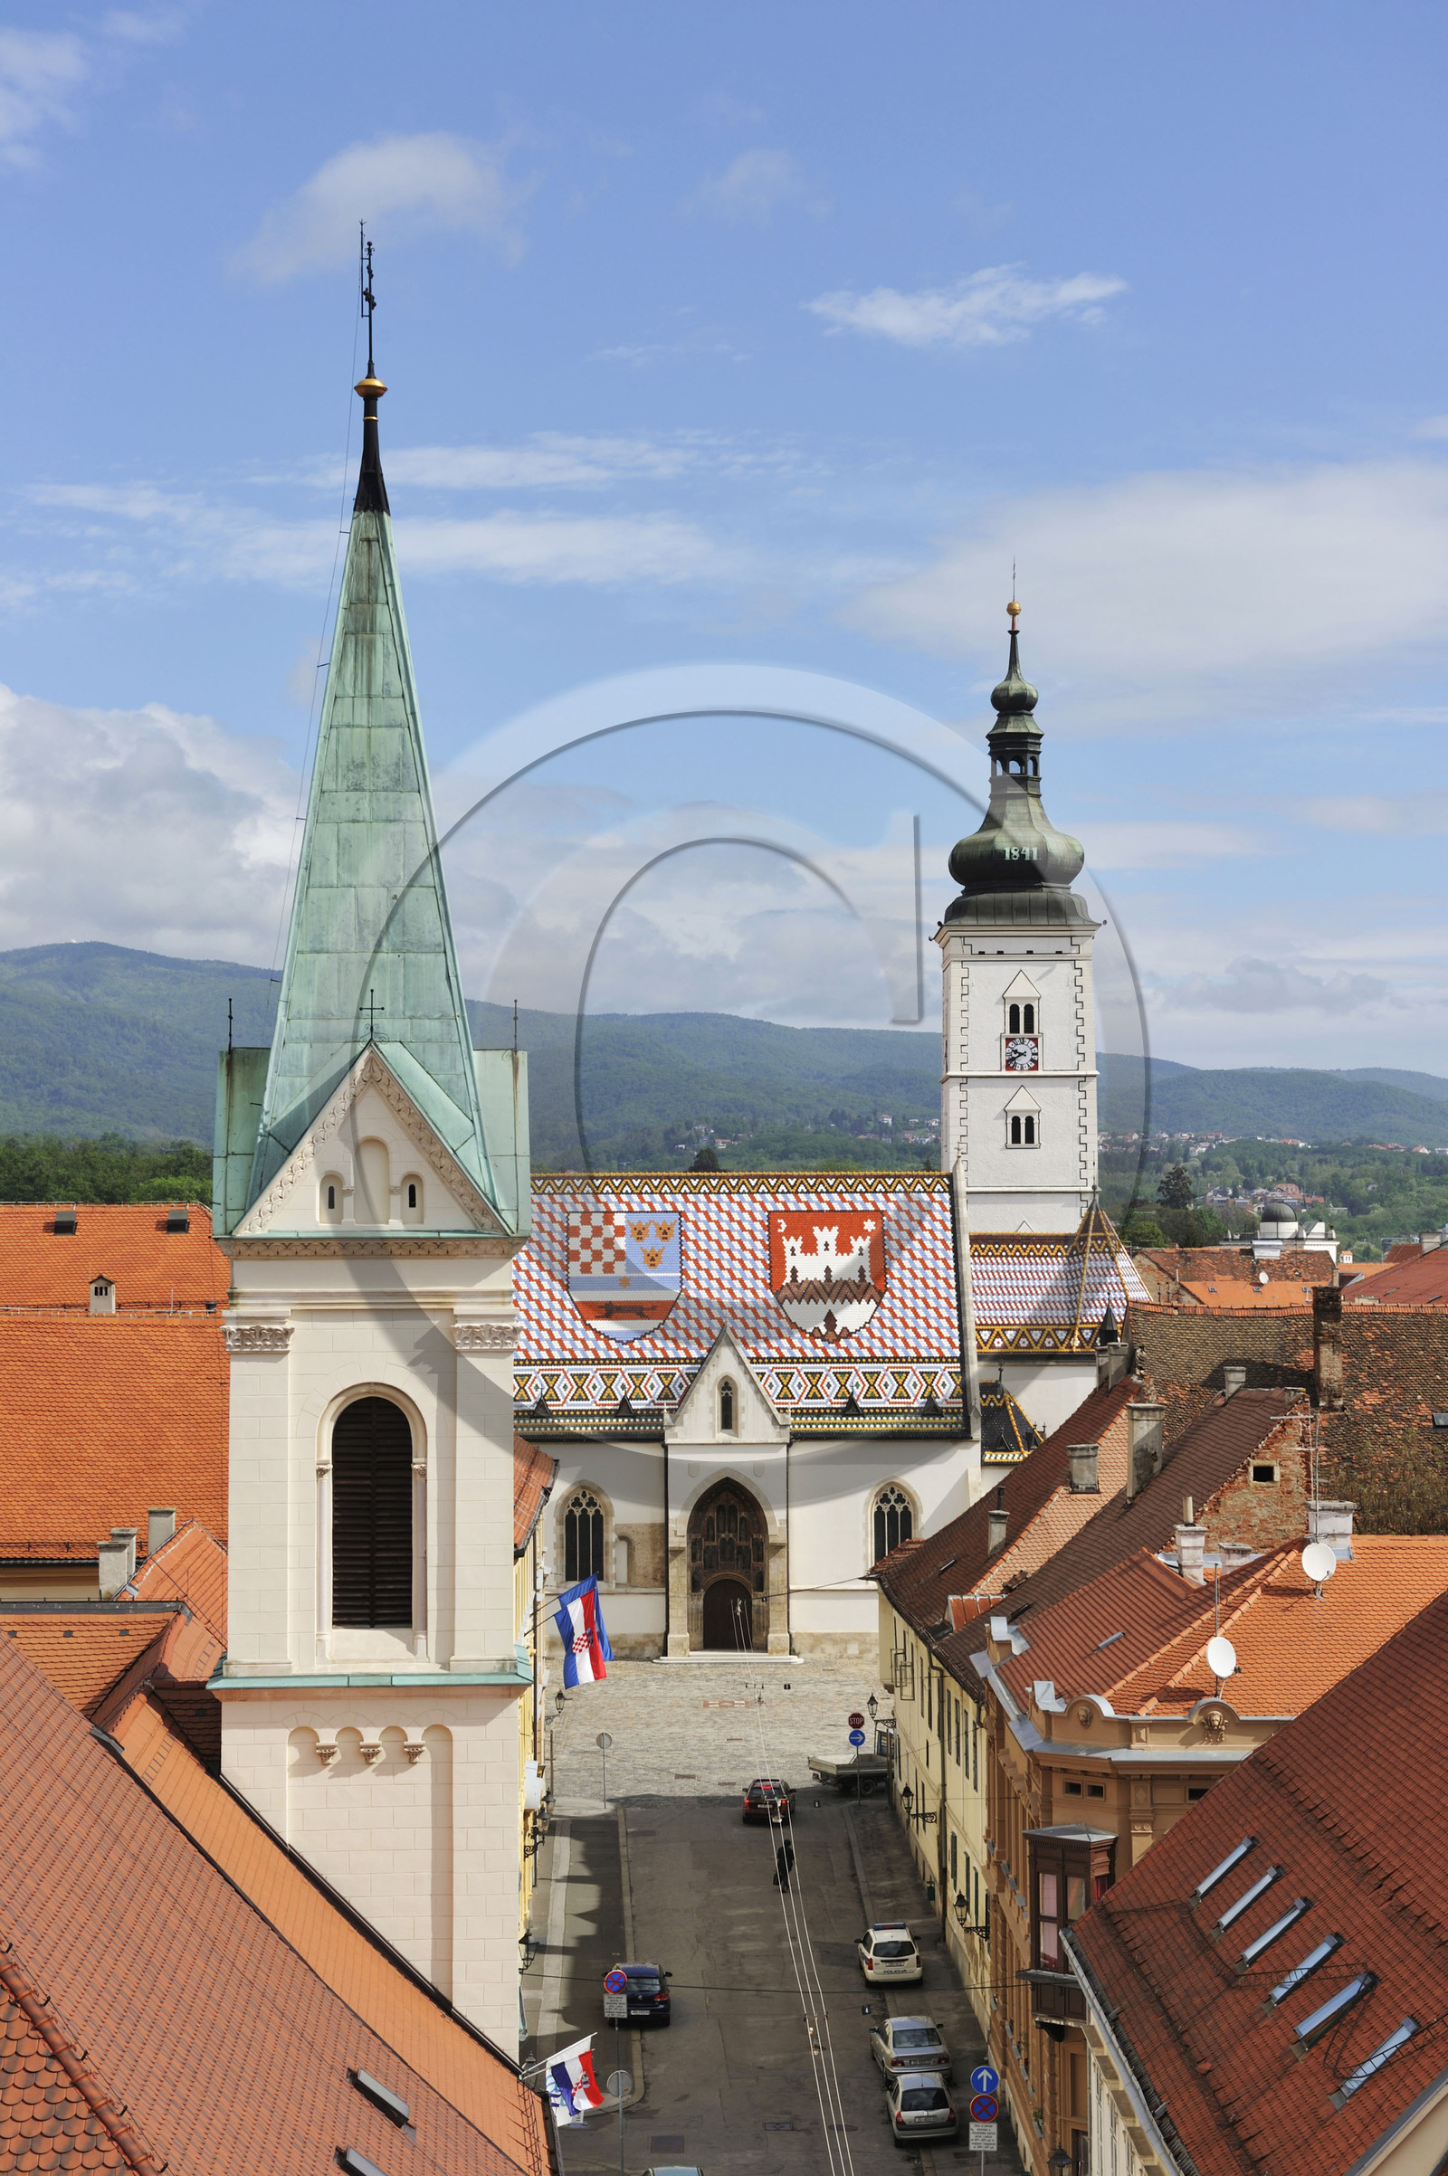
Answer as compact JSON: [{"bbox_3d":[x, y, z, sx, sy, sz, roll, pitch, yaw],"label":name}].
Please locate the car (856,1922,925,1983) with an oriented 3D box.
[{"bbox_3d":[5.035,25.961,113.017,1.750,1.550,4.400,0,-1,-1],"label":"car"}]

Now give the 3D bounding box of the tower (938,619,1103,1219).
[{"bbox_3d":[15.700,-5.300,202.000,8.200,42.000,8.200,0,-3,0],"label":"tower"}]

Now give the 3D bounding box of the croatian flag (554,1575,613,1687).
[{"bbox_3d":[-4.379,16.930,116.000,1.720,3.200,0.500,0,-2,0],"label":"croatian flag"}]

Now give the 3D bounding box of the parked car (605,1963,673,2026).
[{"bbox_3d":[-2.404,25.884,107.316,1.790,1.480,4.200,0,-1,-2],"label":"parked car"}]

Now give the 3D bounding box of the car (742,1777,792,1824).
[{"bbox_3d":[1.656,26.529,139.816,1.750,1.470,4.350,0,-1,3],"label":"car"}]

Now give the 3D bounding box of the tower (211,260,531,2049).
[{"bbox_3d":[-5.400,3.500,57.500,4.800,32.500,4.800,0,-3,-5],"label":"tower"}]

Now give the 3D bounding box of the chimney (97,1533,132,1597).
[{"bbox_3d":[-15.535,12.247,95.500,0.800,1.650,0.720,0,-2,0],"label":"chimney"}]

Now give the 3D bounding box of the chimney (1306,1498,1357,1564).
[{"bbox_3d":[15.130,11.002,93.400,1.200,1.600,0.750,0,-2,0],"label":"chimney"}]

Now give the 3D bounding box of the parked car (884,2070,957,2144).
[{"bbox_3d":[5.026,25.663,94.816,1.670,1.430,3.800,0,-1,-1],"label":"parked car"}]

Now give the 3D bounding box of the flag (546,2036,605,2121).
[{"bbox_3d":[-2.914,19.733,74.500,1.120,1.500,0.400,0,-2,0],"label":"flag"}]

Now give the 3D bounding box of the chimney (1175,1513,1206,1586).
[{"bbox_3d":[12.291,12.140,98.500,0.800,1.950,0.720,0,-2,0],"label":"chimney"}]

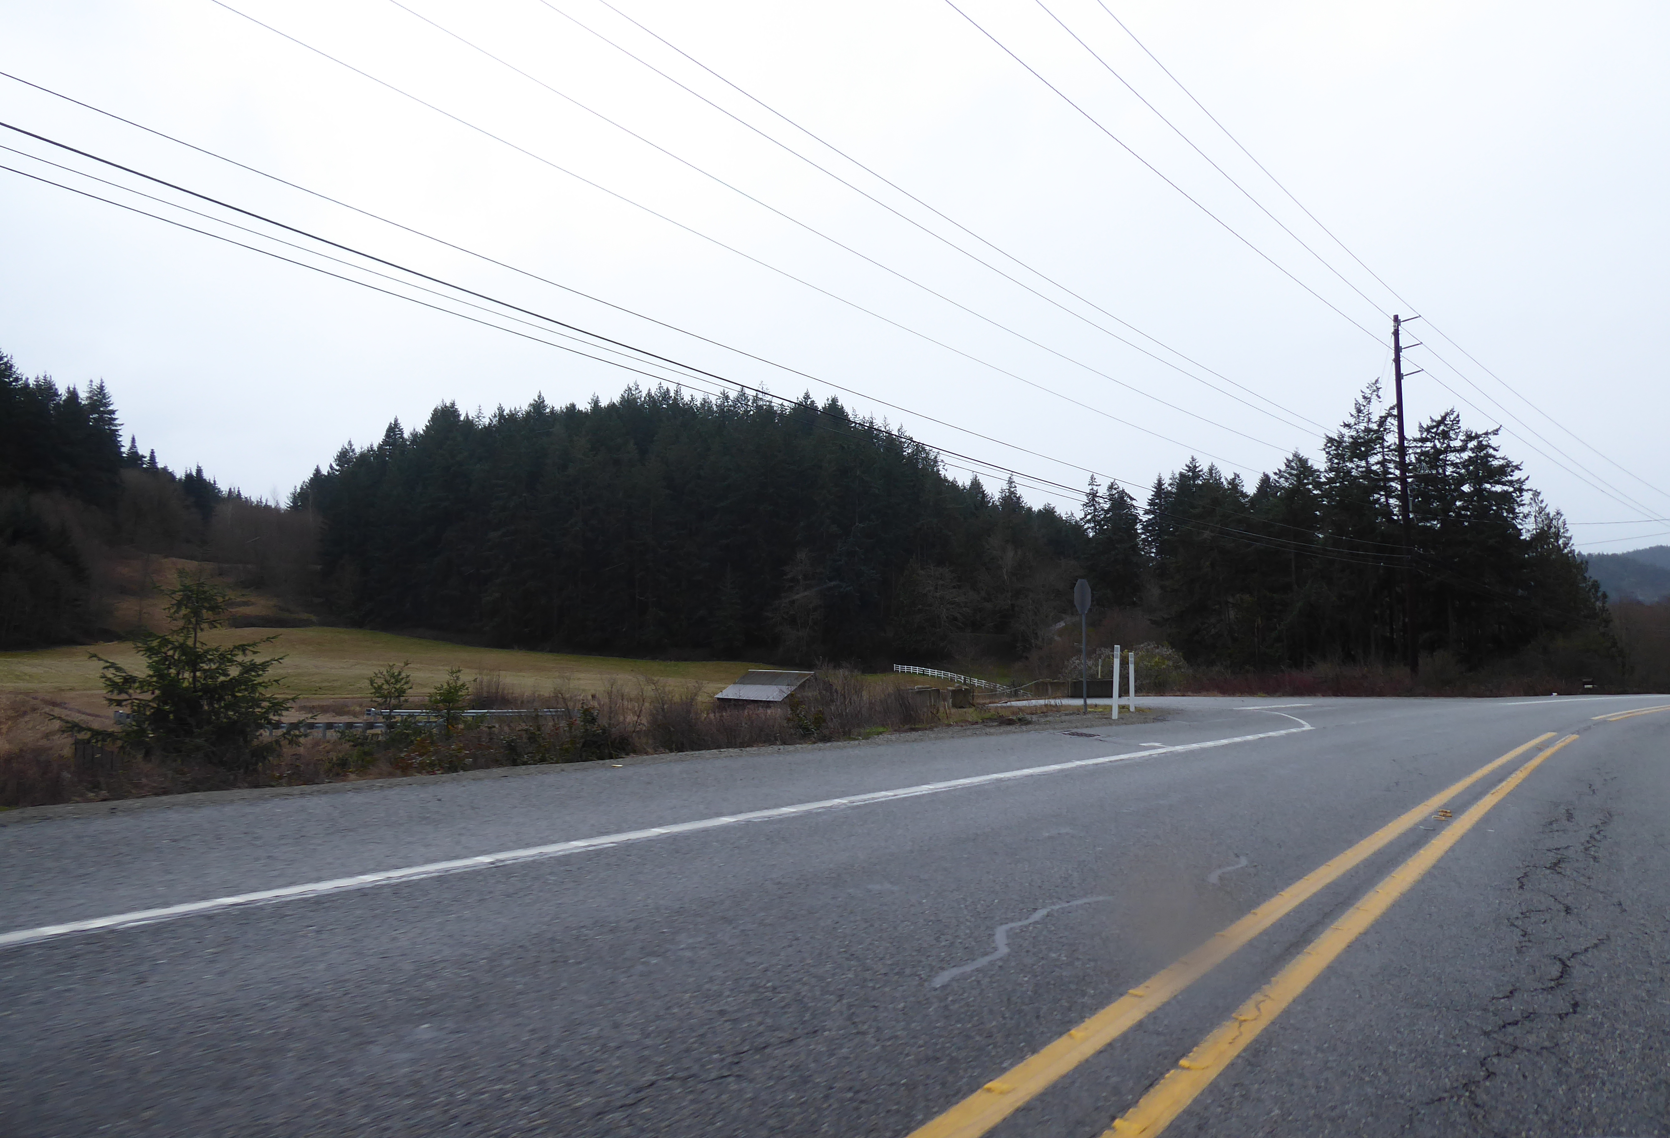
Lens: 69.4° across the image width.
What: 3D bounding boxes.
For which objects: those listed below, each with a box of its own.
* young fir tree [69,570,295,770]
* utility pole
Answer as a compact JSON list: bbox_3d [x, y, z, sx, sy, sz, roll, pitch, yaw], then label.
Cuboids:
[{"bbox_3d":[-5.944,0.952,11.000,2.000,1.870,1.950,0,-5,0],"label":"young fir tree"},{"bbox_3d":[28.787,-3.668,60.852,0.420,18.600,0.420,0,-5,0],"label":"utility pole"}]

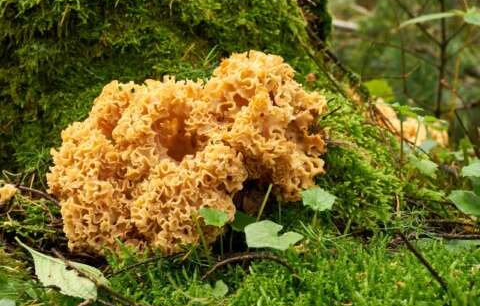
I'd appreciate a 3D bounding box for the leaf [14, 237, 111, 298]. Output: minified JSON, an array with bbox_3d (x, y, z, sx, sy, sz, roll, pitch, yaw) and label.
[{"bbox_3d":[-0.158,0.103,1.067,0.106,0.012,0.043,27,53,29],"label":"leaf"}]

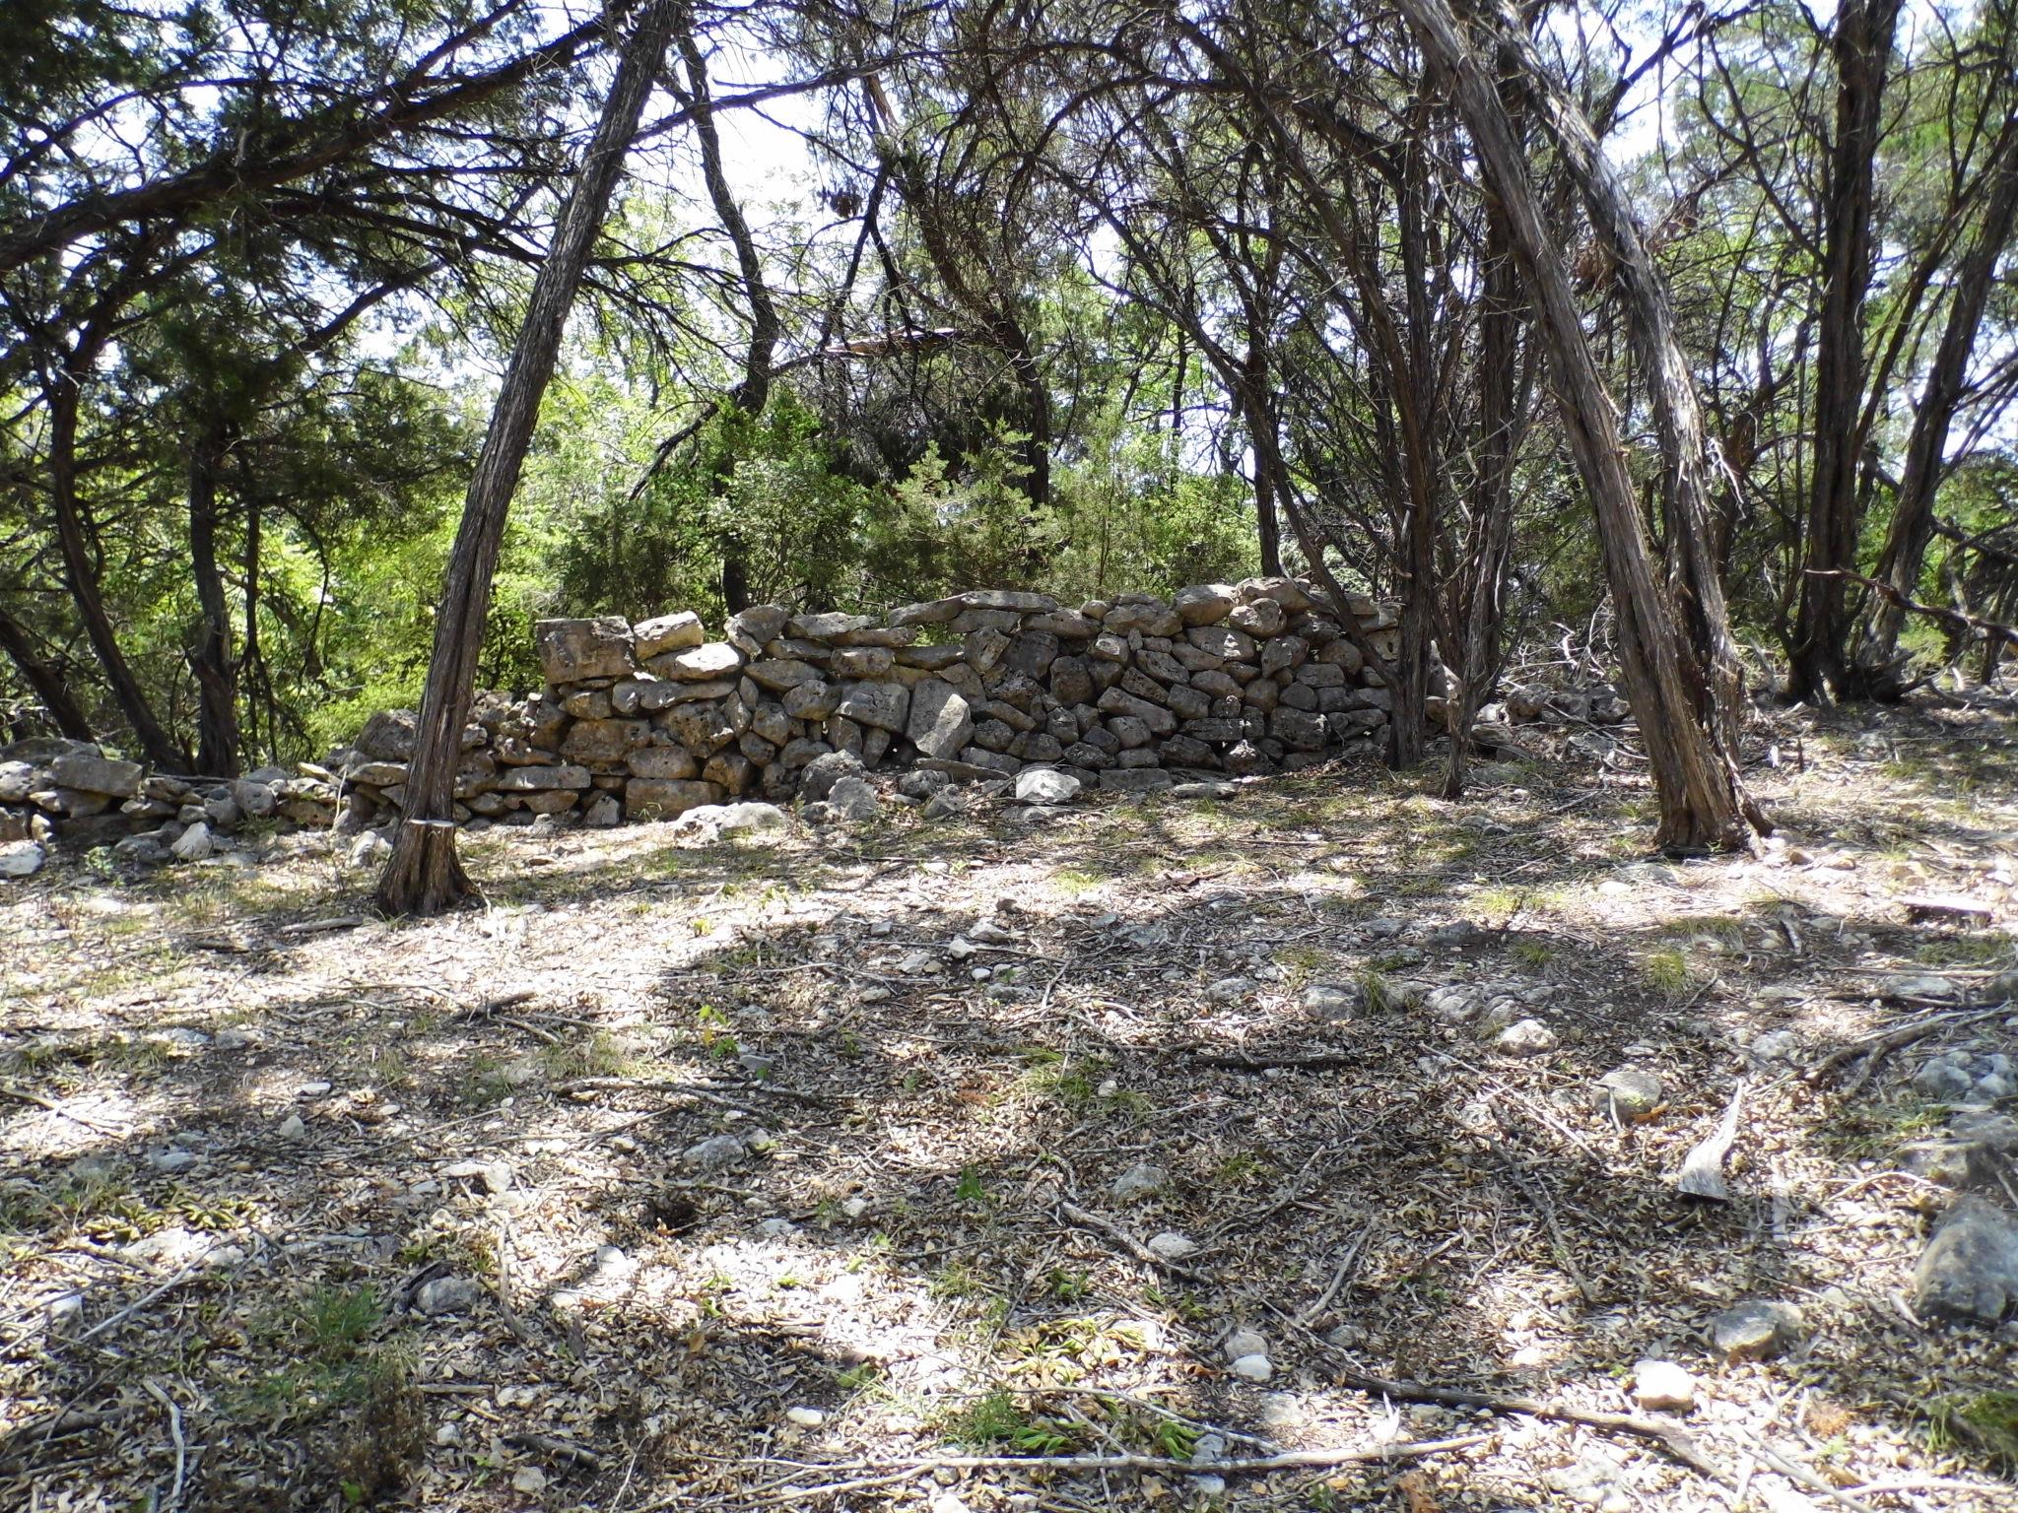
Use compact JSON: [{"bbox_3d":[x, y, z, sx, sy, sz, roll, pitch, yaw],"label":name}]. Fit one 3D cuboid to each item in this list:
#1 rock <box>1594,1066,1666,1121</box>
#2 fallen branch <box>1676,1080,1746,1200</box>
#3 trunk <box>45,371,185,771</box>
[{"bbox_3d":[1.577,0.855,3.700,0.180,0.105,0.150,1,4,23],"label":"rock"},{"bbox_3d":[1.720,0.871,3.462,0.181,0.080,0.653,4,11,37],"label":"fallen branch"},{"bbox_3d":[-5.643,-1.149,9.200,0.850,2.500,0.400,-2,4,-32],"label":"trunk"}]

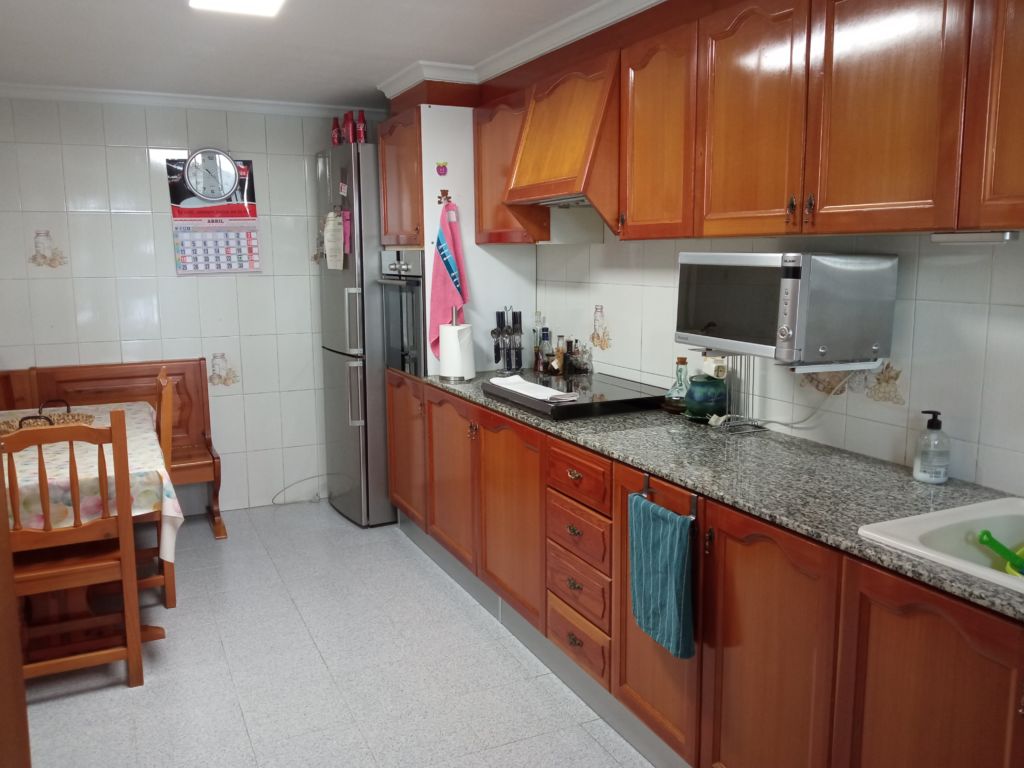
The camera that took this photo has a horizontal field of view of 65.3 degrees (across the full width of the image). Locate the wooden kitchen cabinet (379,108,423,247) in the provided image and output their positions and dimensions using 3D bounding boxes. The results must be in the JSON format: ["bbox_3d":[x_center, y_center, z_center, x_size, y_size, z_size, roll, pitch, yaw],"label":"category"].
[{"bbox_3d":[-0.274,-0.992,3.958,0.591,0.606,0.617,-5,10,-26],"label":"wooden kitchen cabinet"}]

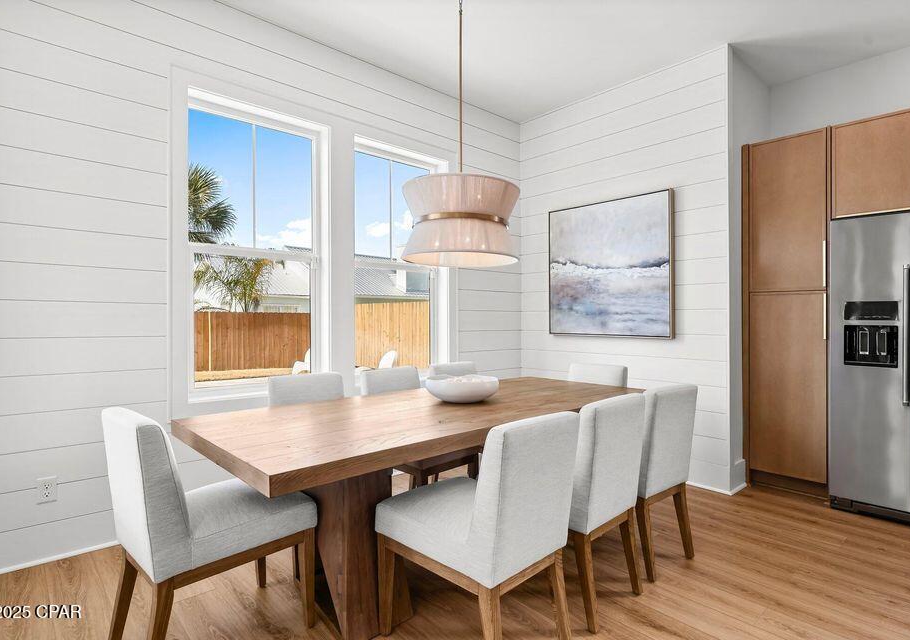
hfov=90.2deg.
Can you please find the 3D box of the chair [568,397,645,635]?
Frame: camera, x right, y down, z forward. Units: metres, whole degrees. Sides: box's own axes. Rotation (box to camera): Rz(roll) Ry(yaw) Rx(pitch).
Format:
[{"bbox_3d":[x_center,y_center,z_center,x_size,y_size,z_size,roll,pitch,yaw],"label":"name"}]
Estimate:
[{"bbox_3d":[0.448,0.735,1.960,0.425,0.850,0.590,0,0,-44],"label":"chair"}]

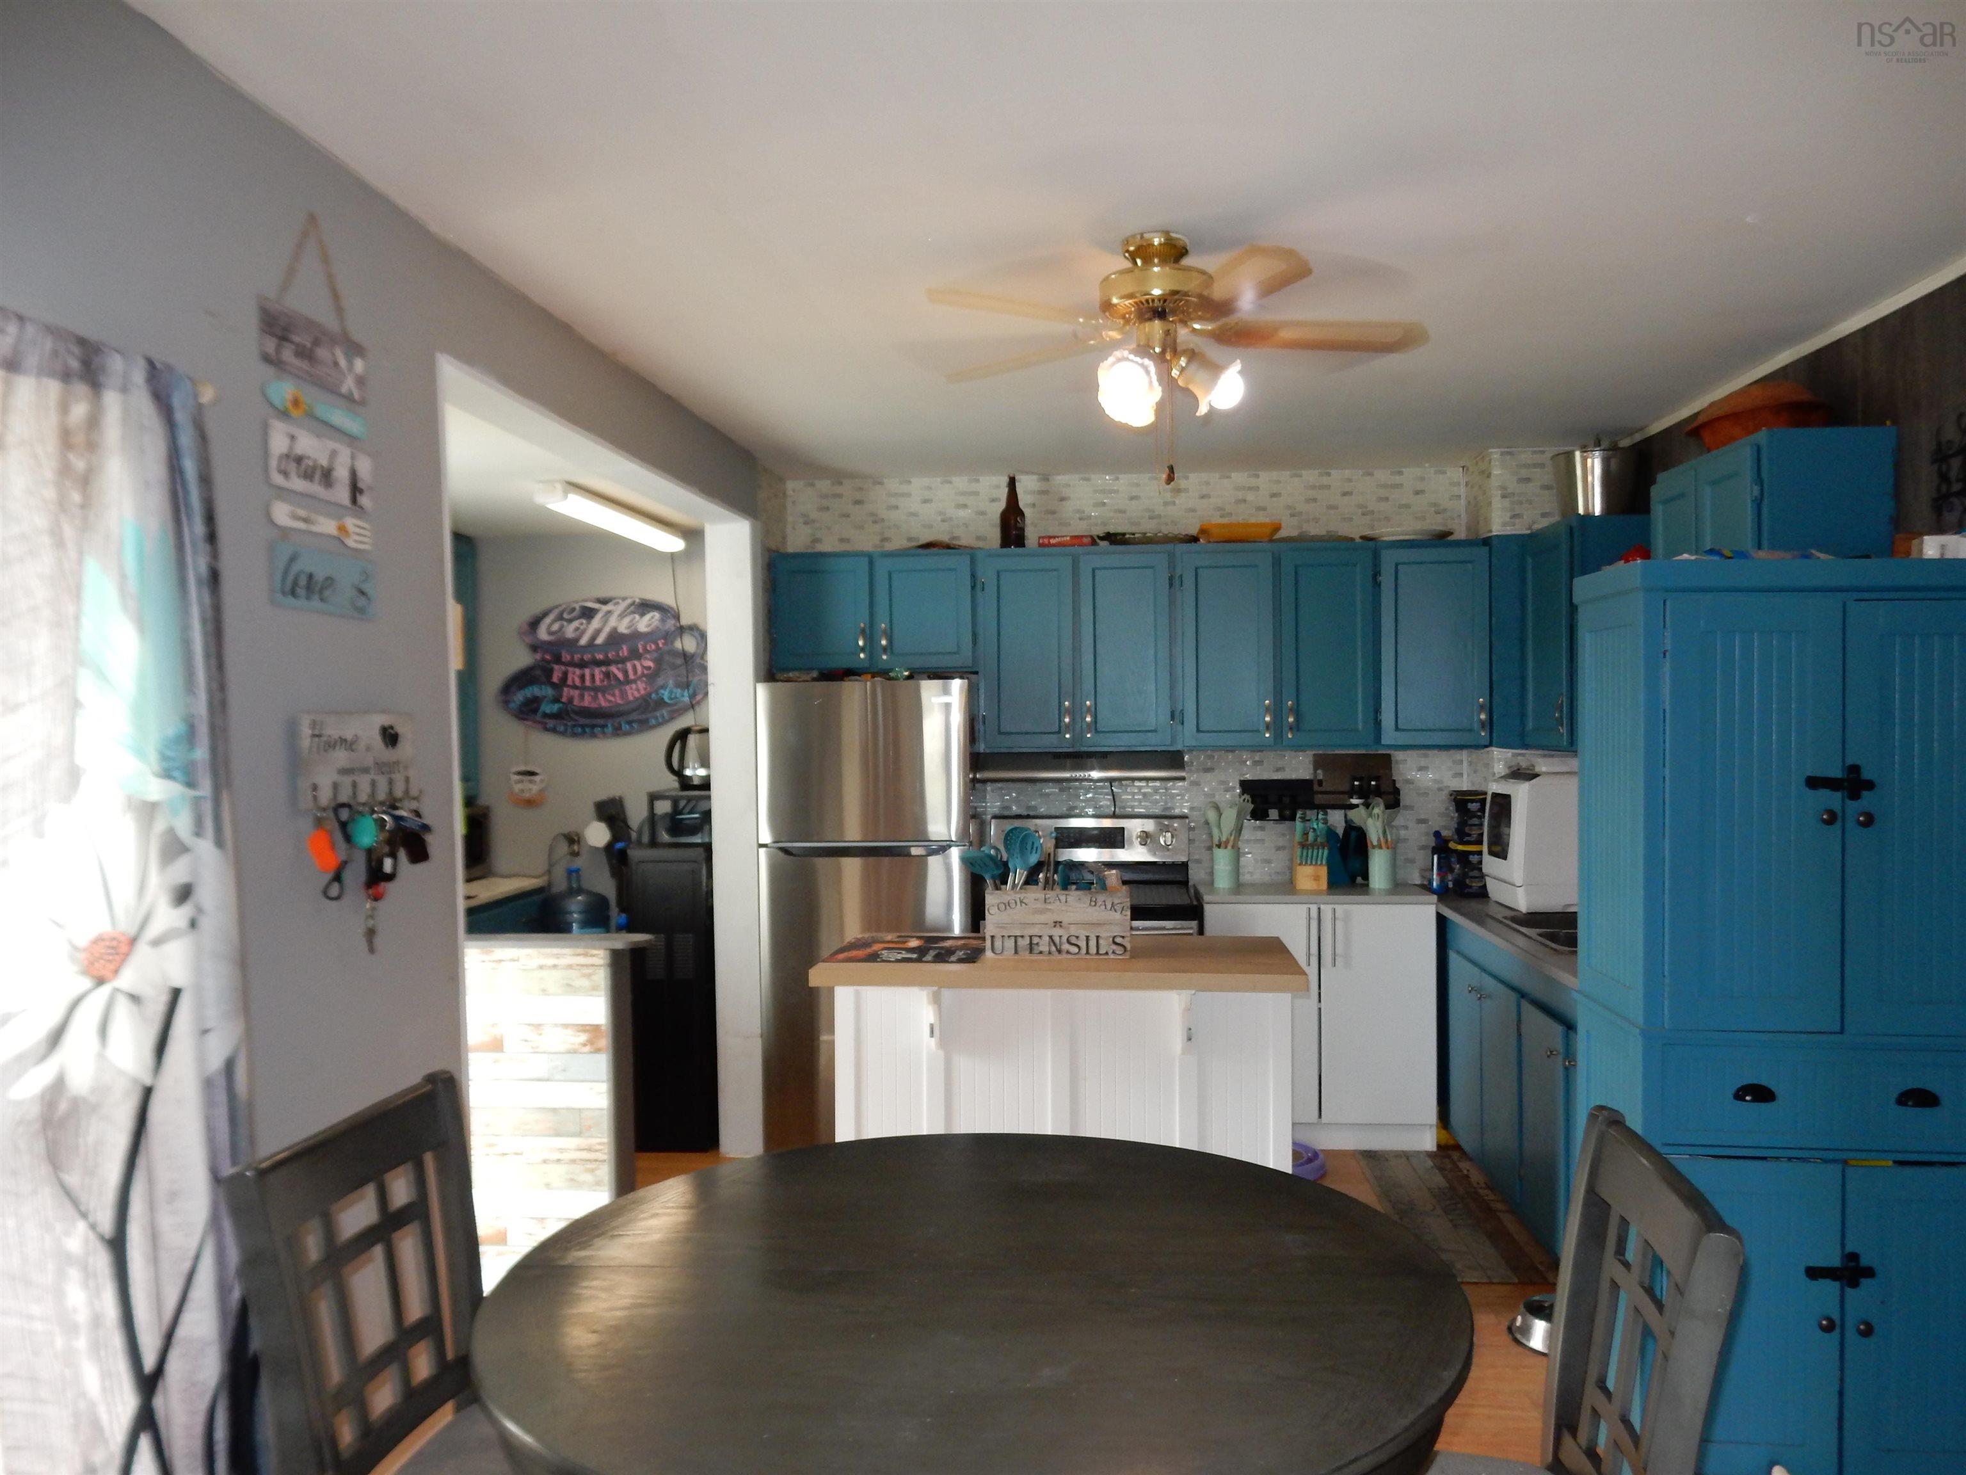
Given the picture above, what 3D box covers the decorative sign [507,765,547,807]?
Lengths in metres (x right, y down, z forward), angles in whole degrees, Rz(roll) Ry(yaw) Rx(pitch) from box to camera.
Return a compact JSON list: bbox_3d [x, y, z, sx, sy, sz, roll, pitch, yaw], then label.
[{"bbox_3d":[-1.882,0.200,5.859,0.178,0.178,0.025,0,1,5],"label":"decorative sign"}]

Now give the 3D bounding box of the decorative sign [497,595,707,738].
[{"bbox_3d":[-1.561,-0.292,5.817,0.911,0.580,0.025,0,1,5],"label":"decorative sign"}]

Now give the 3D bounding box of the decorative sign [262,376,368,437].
[{"bbox_3d":[-1.041,-0.512,2.222,0.013,0.046,0.297,0,1,4],"label":"decorative sign"}]

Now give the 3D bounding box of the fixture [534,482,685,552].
[{"bbox_3d":[-1.237,-0.751,4.873,0.120,0.082,1.220,0,1,5],"label":"fixture"}]

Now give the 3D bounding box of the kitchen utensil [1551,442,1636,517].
[{"bbox_3d":[2.005,-0.834,4.659,0.256,0.262,0.256,0,1,4],"label":"kitchen utensil"}]

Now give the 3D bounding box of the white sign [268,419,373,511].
[{"bbox_3d":[-1.042,-0.423,2.240,0.017,0.098,0.284,0,1,5],"label":"white sign"}]

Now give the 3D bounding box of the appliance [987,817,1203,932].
[{"bbox_3d":[0.401,0.878,5.273,0.764,1.143,0.690,0,1,5],"label":"appliance"}]

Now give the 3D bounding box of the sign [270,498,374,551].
[{"bbox_3d":[-1.042,-0.338,2.237,0.017,0.050,0.283,0,1,5],"label":"sign"}]

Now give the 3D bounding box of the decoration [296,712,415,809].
[{"bbox_3d":[-1.020,0.034,2.334,0.035,0.150,0.340,0,1,5],"label":"decoration"}]

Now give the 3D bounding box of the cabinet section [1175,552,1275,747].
[{"bbox_3d":[0.919,-0.341,5.444,0.365,0.754,0.320,0,1,4],"label":"cabinet section"}]

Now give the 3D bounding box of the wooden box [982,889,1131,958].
[{"bbox_3d":[0.196,0.475,3.691,0.371,0.169,0.130,0,1,4],"label":"wooden box"}]

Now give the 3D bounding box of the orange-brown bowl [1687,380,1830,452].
[{"bbox_3d":[1.966,-0.807,3.594,0.307,0.183,0.362,-1,1,5],"label":"orange-brown bowl"}]

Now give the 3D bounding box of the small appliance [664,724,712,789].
[{"bbox_3d":[-1.039,0.072,5.149,0.238,0.240,0.160,0,1,4],"label":"small appliance"}]

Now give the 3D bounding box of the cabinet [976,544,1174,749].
[{"bbox_3d":[0.345,-0.328,5.393,0.735,0.750,0.300,0,1,4],"label":"cabinet"}]

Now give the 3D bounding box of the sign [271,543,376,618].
[{"bbox_3d":[-1.040,-0.244,2.247,0.017,0.094,0.289,0,1,5],"label":"sign"}]

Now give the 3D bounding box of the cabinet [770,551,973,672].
[{"bbox_3d":[-0.402,-0.470,5.448,0.772,0.446,0.300,0,1,4],"label":"cabinet"}]

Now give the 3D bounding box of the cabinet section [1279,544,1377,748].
[{"bbox_3d":[1.288,-0.342,5.416,0.370,0.755,0.320,0,1,4],"label":"cabinet section"}]

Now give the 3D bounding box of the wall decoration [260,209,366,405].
[{"bbox_3d":[-1.046,-0.684,2.221,0.017,0.268,0.294,0,1,5],"label":"wall decoration"}]

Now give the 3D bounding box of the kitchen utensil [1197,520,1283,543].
[{"bbox_3d":[0.962,-0.753,5.341,0.298,0.089,0.210,0,1,4],"label":"kitchen utensil"}]

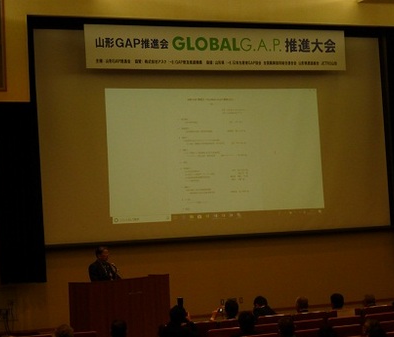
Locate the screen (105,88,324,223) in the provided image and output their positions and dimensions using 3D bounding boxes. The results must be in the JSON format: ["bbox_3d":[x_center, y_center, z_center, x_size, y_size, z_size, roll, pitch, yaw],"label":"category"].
[{"bbox_3d":[0.463,-0.312,19.994,4.814,2.746,0.050,-2,-4,-20],"label":"screen"}]

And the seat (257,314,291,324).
[{"bbox_3d":[0.974,2.442,12.911,0.530,0.880,0.600,-2,-4,-20],"label":"seat"}]

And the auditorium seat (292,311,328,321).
[{"bbox_3d":[1.464,2.430,13.091,0.530,0.880,0.600,-2,-4,-20],"label":"auditorium seat"}]

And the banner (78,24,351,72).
[{"bbox_3d":[0.526,-2.508,19.868,5.848,0.878,0.040,-2,-4,-20],"label":"banner"}]

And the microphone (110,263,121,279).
[{"bbox_3d":[-1.201,1.503,13.980,0.060,0.240,0.160,0,-5,-42],"label":"microphone"}]

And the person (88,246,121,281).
[{"bbox_3d":[-1.337,2.019,14.212,0.500,1.700,0.380,0,-5,-42],"label":"person"}]

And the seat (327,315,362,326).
[{"bbox_3d":[1.818,2.361,12.265,0.530,0.880,0.600,-2,-4,-20],"label":"seat"}]

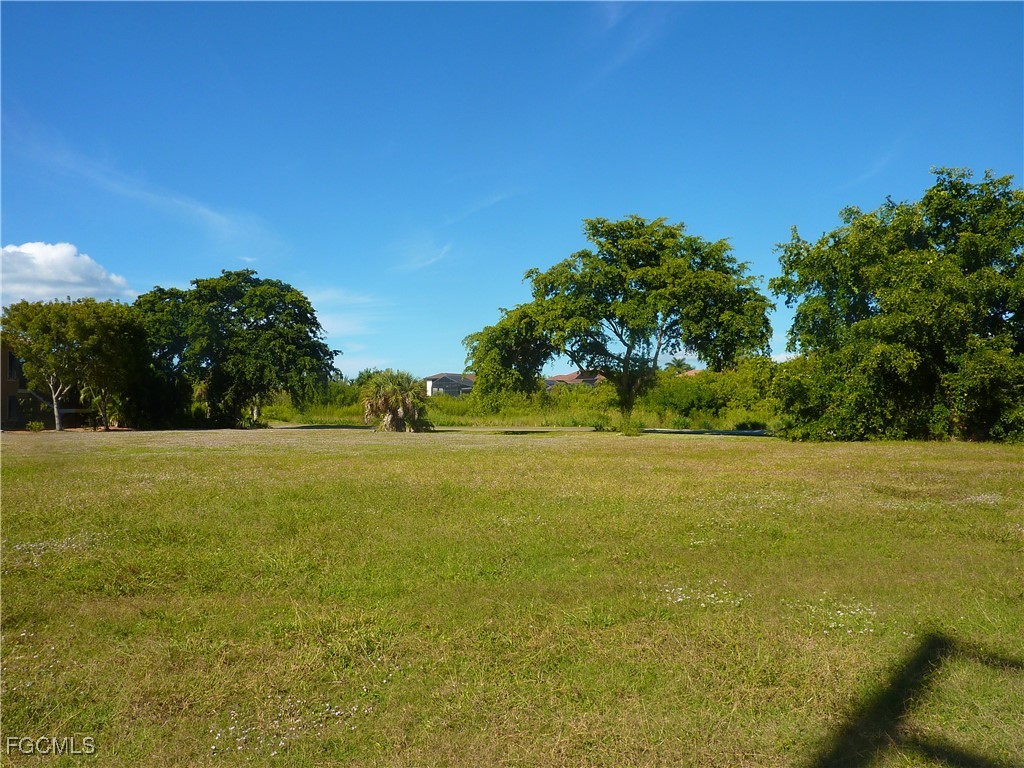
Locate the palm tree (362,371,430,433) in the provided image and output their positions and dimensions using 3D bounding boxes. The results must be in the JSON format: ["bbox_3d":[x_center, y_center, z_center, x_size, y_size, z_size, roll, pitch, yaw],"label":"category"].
[{"bbox_3d":[-6.770,1.020,43.000,4.000,3.600,3.800,0,-2,0],"label":"palm tree"}]

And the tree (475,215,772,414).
[{"bbox_3d":[6.260,-3.450,41.500,16.400,12.100,13.500,0,-2,0],"label":"tree"}]

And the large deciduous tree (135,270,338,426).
[{"bbox_3d":[-19.560,-2.480,52.500,14.300,11.100,12.000,0,-2,0],"label":"large deciduous tree"}]

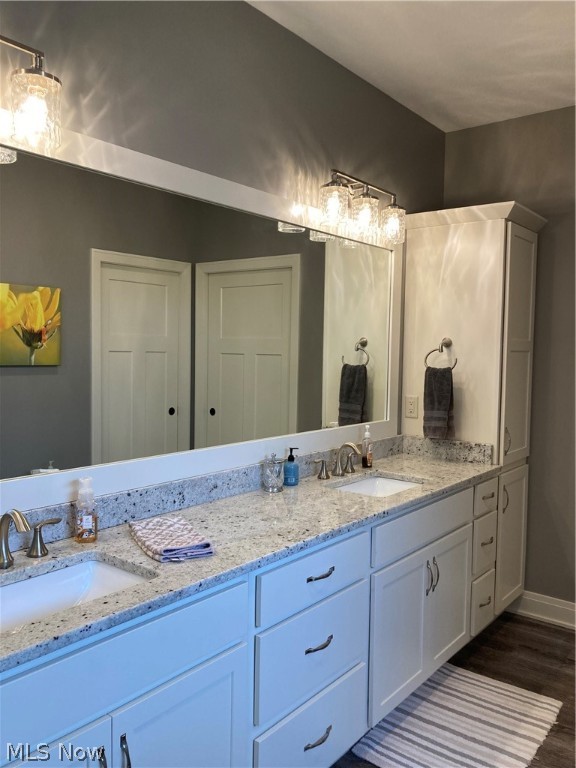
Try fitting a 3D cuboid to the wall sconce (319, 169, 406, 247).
[{"bbox_3d":[0.333,-0.802,2.858,0.186,0.234,0.637,3,4,38],"label":"wall sconce"}]

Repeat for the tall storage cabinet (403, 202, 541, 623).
[{"bbox_3d":[0.987,0.206,3.414,0.607,2.194,0.515,3,4,38],"label":"tall storage cabinet"}]

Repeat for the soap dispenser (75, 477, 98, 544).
[{"bbox_3d":[-0.582,0.360,1.799,0.060,0.180,0.060,-1,4,-32],"label":"soap dispenser"}]

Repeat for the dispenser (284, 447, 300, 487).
[{"bbox_3d":[0.017,0.342,2.576,0.058,0.152,0.061,2,3,22],"label":"dispenser"}]

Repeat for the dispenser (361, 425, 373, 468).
[{"bbox_3d":[0.386,0.300,3.004,0.049,0.203,0.049,-2,4,-42],"label":"dispenser"}]

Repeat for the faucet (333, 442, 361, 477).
[{"bbox_3d":[0.263,0.337,2.778,0.144,0.148,0.058,3,4,38],"label":"faucet"}]

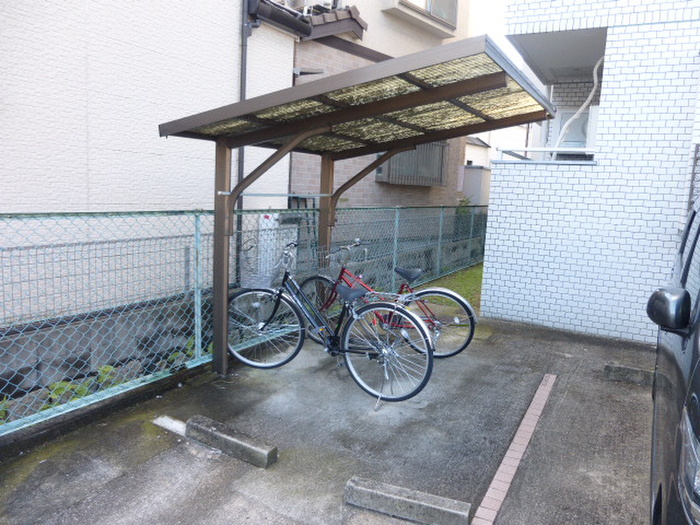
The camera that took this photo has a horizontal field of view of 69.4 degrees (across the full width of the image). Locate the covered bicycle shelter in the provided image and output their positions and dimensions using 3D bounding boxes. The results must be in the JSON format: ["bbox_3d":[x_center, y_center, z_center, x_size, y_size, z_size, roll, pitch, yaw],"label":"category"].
[{"bbox_3d":[0.174,-0.209,4.062,2.259,2.230,2.263,7,9,29],"label":"covered bicycle shelter"}]

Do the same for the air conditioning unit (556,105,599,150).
[{"bbox_3d":[3.254,-1.865,7.159,0.740,0.610,0.300,7,9,29],"label":"air conditioning unit"}]

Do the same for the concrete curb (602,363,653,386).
[{"bbox_3d":[2.423,0.936,4.163,0.600,0.123,0.120,5,8,16],"label":"concrete curb"}]

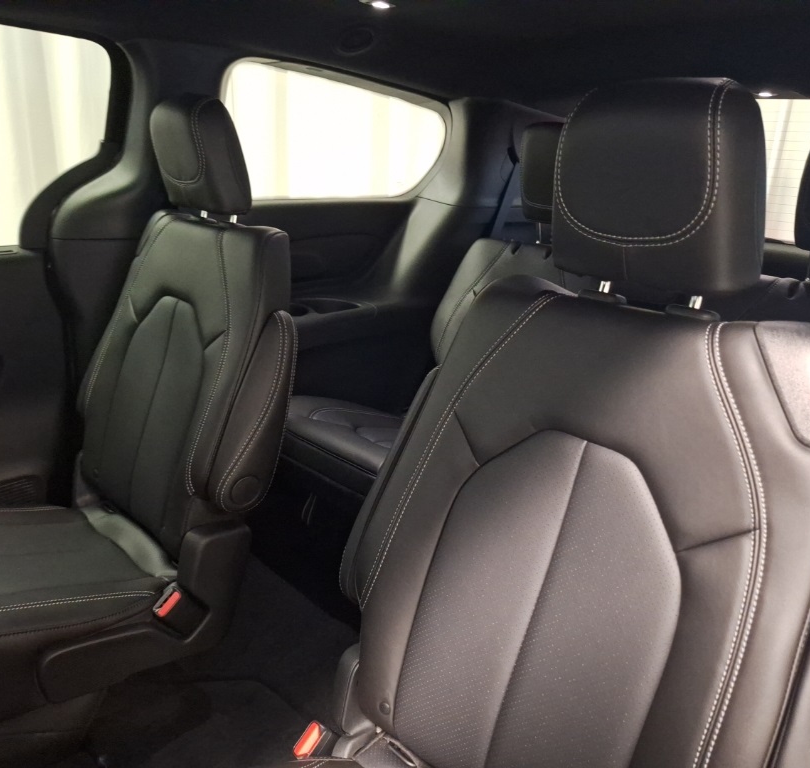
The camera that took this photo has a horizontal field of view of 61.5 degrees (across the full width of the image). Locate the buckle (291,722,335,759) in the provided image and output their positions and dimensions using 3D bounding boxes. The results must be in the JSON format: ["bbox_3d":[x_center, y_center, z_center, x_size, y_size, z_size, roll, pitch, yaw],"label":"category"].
[{"bbox_3d":[-0.111,0.483,0.908,0.027,0.066,0.050,19,63,39],"label":"buckle"}]

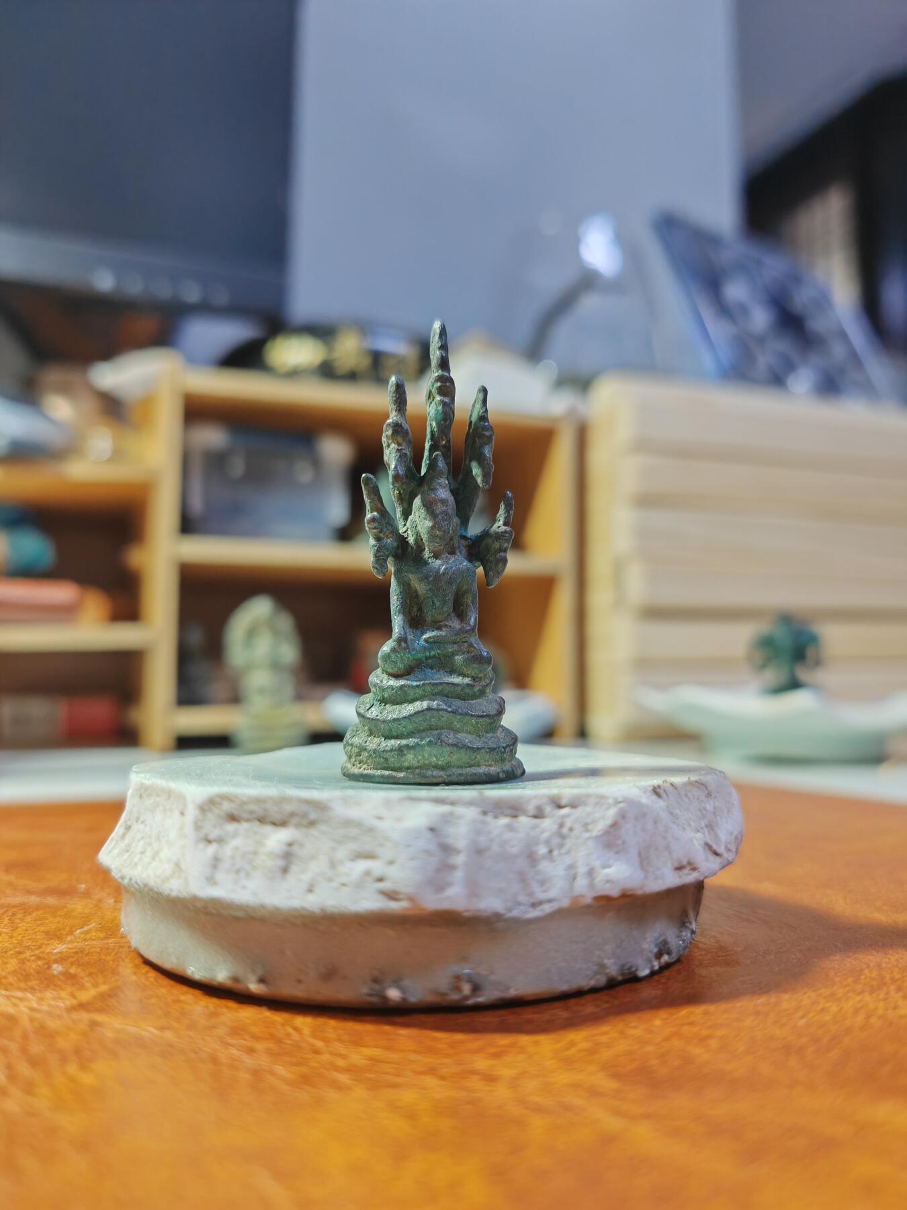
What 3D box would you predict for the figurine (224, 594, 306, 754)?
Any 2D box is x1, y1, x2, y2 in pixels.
[{"bbox_3d":[-0.066,0.025,0.332,0.028,0.058,0.018,1,-3,-8],"label":"figurine"}]

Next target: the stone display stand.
[{"bbox_3d":[-0.005,0.033,0.136,0.087,0.023,0.082,1,-3,0],"label":"stone display stand"}]

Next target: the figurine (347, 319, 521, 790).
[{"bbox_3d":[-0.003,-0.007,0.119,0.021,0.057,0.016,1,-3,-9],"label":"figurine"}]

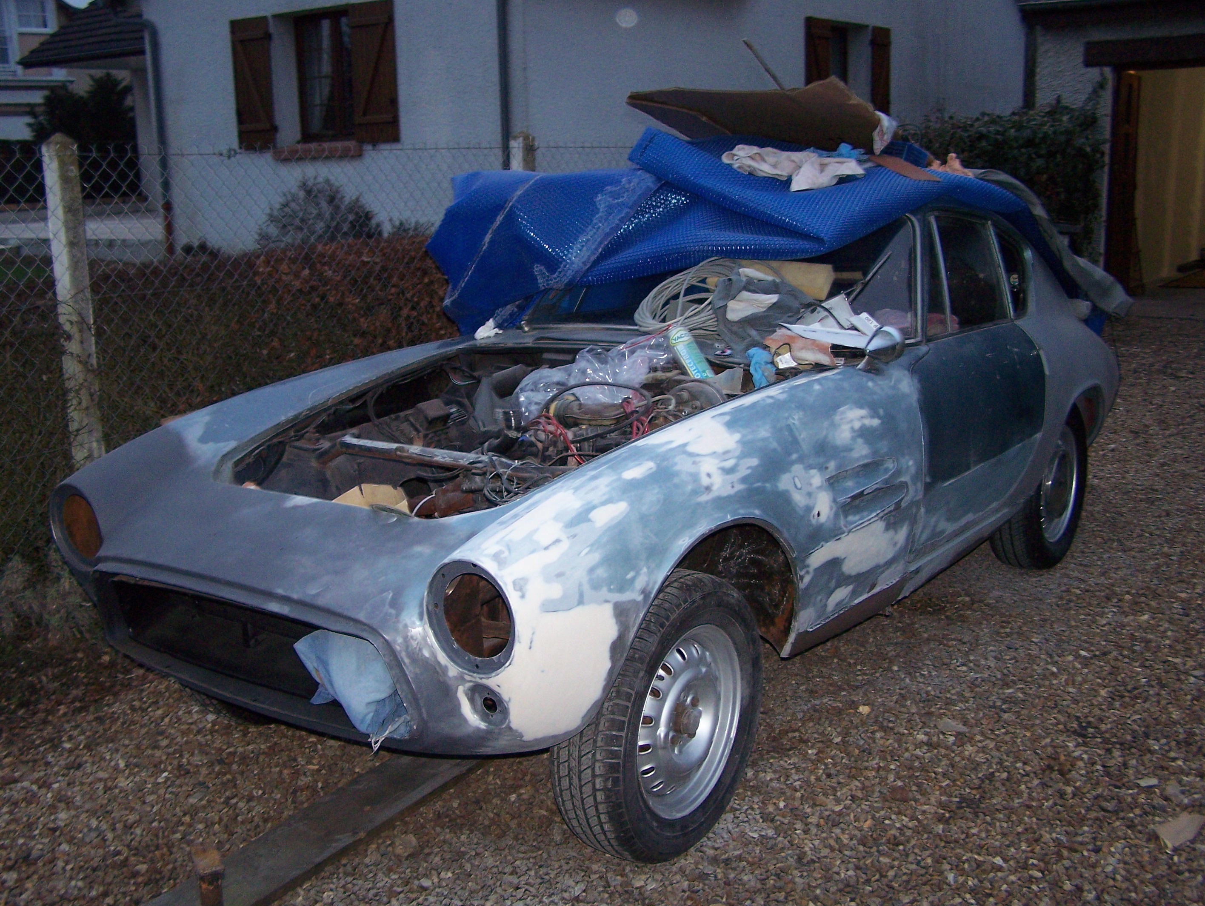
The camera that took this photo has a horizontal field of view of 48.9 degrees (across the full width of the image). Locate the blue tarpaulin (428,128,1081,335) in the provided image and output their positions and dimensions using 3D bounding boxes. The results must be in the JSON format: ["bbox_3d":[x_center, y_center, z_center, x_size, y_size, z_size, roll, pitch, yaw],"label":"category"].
[{"bbox_3d":[0.605,-0.738,4.492,1.580,0.620,1.800,7,14,35],"label":"blue tarpaulin"}]

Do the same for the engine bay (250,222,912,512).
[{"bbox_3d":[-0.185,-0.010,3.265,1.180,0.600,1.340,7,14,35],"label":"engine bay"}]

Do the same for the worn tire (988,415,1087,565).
[{"bbox_3d":[1.523,0.110,4.624,0.180,0.590,0.590,7,14,35],"label":"worn tire"}]

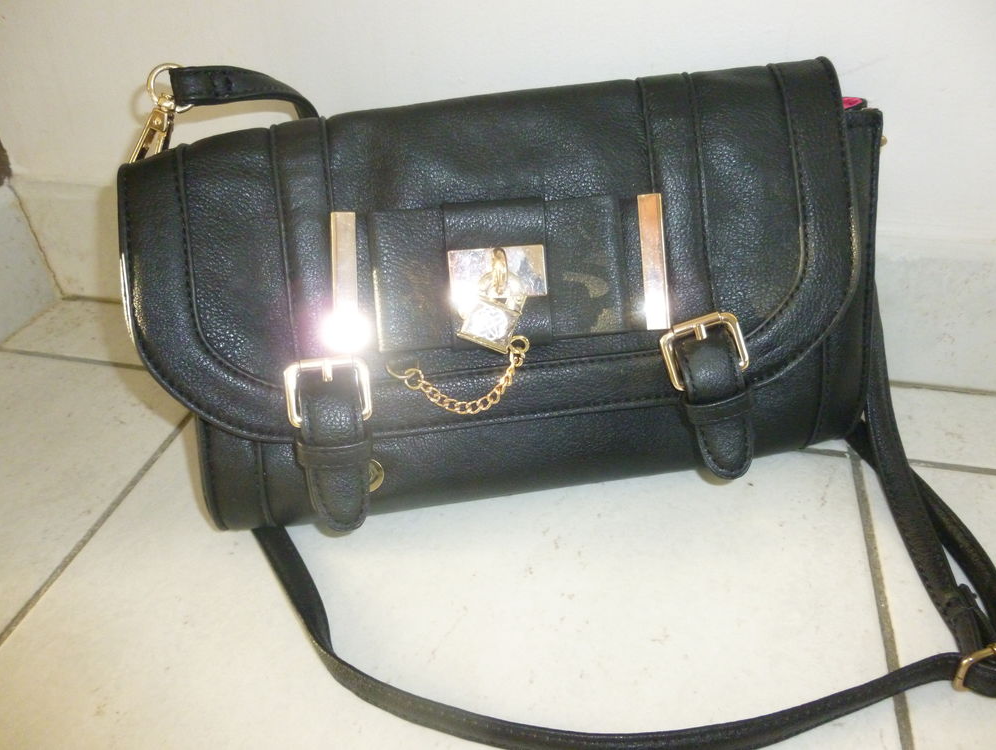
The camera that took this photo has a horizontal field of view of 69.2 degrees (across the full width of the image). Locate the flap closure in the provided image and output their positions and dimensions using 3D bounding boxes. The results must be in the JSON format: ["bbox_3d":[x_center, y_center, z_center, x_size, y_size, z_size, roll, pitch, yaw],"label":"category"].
[{"bbox_3d":[0.004,-0.049,0.308,0.288,0.125,0.052,-8,8,-4],"label":"flap closure"}]

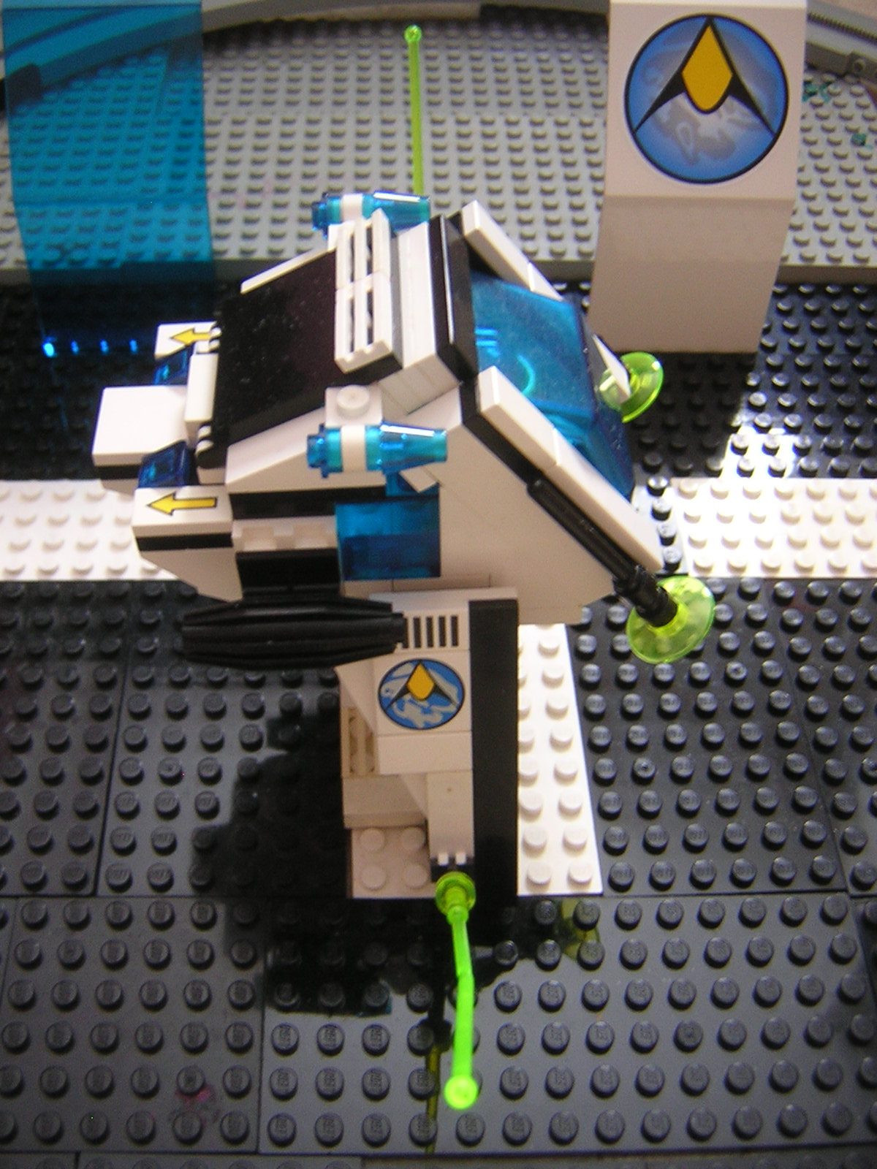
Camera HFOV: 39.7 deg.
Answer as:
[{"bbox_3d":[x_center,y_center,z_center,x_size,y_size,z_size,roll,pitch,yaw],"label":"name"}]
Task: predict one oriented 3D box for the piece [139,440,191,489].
[{"bbox_3d":[-0.046,-0.019,0.204,0.008,0.006,0.008,-2,53,-1],"label":"piece"}]

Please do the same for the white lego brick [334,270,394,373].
[{"bbox_3d":[-0.011,-0.040,0.186,0.008,0.003,0.016,-18,50,19],"label":"white lego brick"}]

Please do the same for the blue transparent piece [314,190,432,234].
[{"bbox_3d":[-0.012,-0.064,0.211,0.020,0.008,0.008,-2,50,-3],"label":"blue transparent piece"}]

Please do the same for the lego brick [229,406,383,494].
[{"bbox_3d":[-0.020,-0.020,0.181,0.024,0.010,0.008,-3,52,-2],"label":"lego brick"}]

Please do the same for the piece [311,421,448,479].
[{"bbox_3d":[-0.009,-0.019,0.171,0.020,0.008,0.008,-3,52,-2],"label":"piece"}]

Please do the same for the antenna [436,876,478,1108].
[{"bbox_3d":[0.003,0.051,0.162,0.007,0.079,0.007,-3,92,0],"label":"antenna"}]

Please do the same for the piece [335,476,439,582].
[{"bbox_3d":[-0.008,-0.012,0.196,0.016,0.026,0.007,-2,50,-3],"label":"piece"}]

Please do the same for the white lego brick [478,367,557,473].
[{"bbox_3d":[0.012,-0.025,0.183,0.003,0.016,0.008,-25,48,26],"label":"white lego brick"}]

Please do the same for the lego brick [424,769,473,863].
[{"bbox_3d":[0.002,0.041,0.216,0.008,0.021,0.004,-3,26,-2],"label":"lego brick"}]

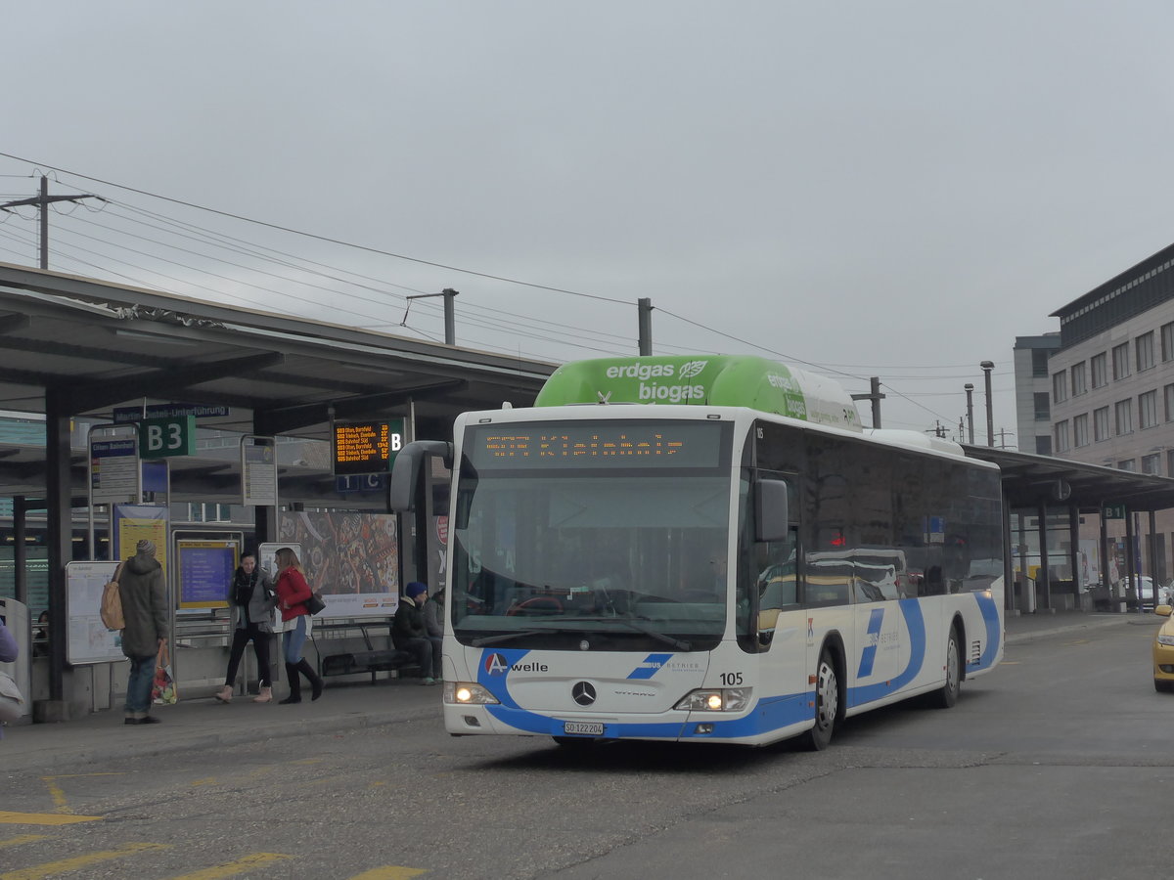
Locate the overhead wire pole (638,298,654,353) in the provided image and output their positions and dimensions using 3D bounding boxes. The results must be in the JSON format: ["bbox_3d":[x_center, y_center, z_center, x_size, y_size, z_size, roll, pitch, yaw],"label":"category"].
[{"bbox_3d":[1.835,0.656,65.697,0.300,9.700,0.300,-3,-4,22],"label":"overhead wire pole"}]

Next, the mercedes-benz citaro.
[{"bbox_3d":[1.942,1.147,22.496,2.720,3.380,12.060,-1,-3,20],"label":"mercedes-benz citaro"}]

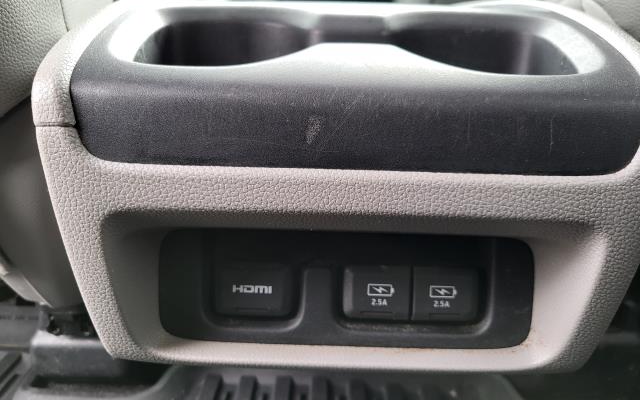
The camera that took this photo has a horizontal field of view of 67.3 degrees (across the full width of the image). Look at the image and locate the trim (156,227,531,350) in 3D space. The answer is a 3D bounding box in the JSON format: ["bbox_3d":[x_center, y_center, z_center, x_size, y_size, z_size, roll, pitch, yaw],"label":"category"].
[{"bbox_3d":[0.011,0.040,0.212,0.163,0.051,0.020,2,7,0],"label":"trim"}]

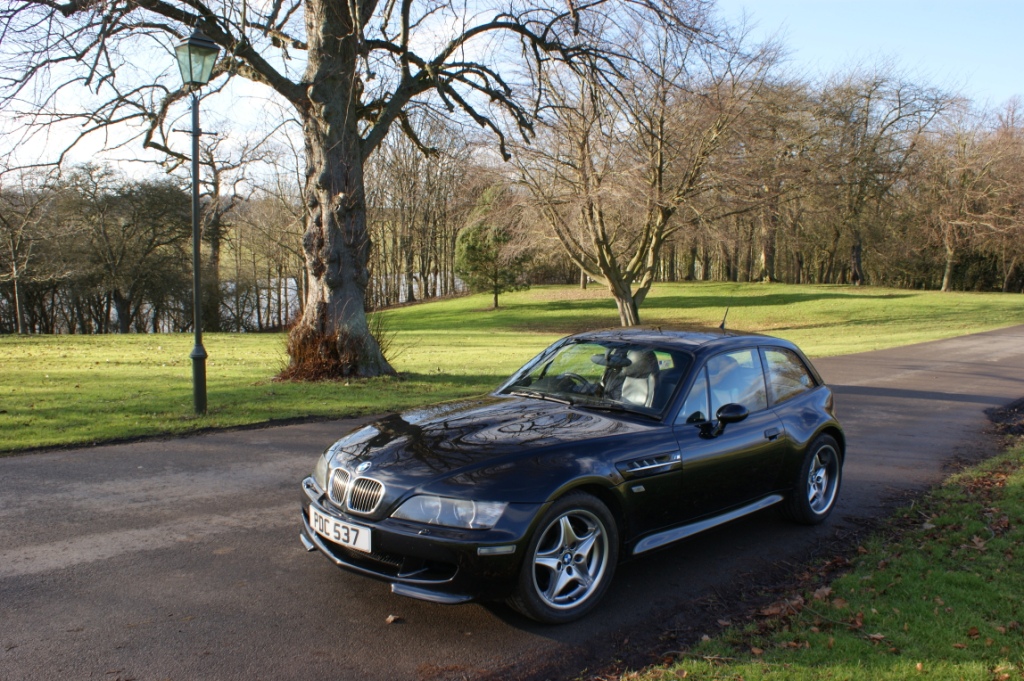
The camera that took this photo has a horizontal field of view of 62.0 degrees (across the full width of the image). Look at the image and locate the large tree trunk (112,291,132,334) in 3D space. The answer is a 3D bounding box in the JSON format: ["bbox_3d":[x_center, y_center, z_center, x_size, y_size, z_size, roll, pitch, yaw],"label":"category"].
[{"bbox_3d":[-12.791,-0.919,28.000,0.620,1.450,0.570,1,4,0],"label":"large tree trunk"}]

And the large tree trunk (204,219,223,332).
[{"bbox_3d":[-10.853,-2.363,31.000,0.620,4.100,0.580,1,4,0],"label":"large tree trunk"}]

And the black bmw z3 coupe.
[{"bbox_3d":[0.620,0.587,5.385,4.020,1.280,1.750,-3,6,-44],"label":"black bmw z3 coupe"}]

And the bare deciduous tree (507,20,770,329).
[{"bbox_3d":[4.041,-5.077,26.000,7.900,9.300,7.600,1,4,0],"label":"bare deciduous tree"}]

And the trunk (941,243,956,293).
[{"bbox_3d":[29.694,-4.966,58.000,1.000,3.400,0.900,1,4,0],"label":"trunk"}]

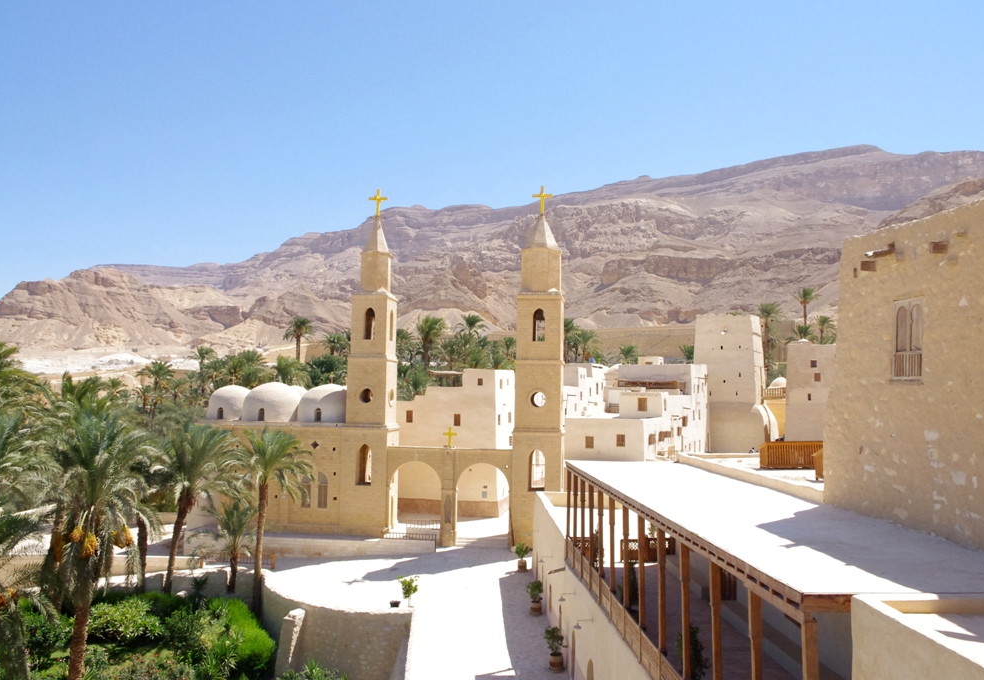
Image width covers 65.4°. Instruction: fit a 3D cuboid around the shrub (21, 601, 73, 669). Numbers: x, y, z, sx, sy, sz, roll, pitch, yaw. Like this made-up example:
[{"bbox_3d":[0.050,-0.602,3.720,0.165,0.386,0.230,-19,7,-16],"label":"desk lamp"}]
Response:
[{"bbox_3d":[-21.607,14.219,37.200,2.137,3.092,2.030,3,-5,-30],"label":"shrub"}]

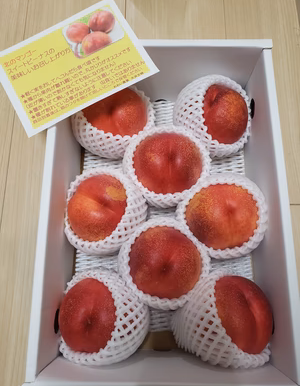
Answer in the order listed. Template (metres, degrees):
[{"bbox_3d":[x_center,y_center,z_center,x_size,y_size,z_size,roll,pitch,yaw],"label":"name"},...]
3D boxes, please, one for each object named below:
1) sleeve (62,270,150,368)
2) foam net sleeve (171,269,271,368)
[{"bbox_3d":[-0.046,0.124,0.302,0.089,0.083,0.089,-8,64,29],"label":"sleeve"},{"bbox_3d":[0.071,0.124,0.297,0.089,0.091,0.091,-28,61,36],"label":"foam net sleeve"}]

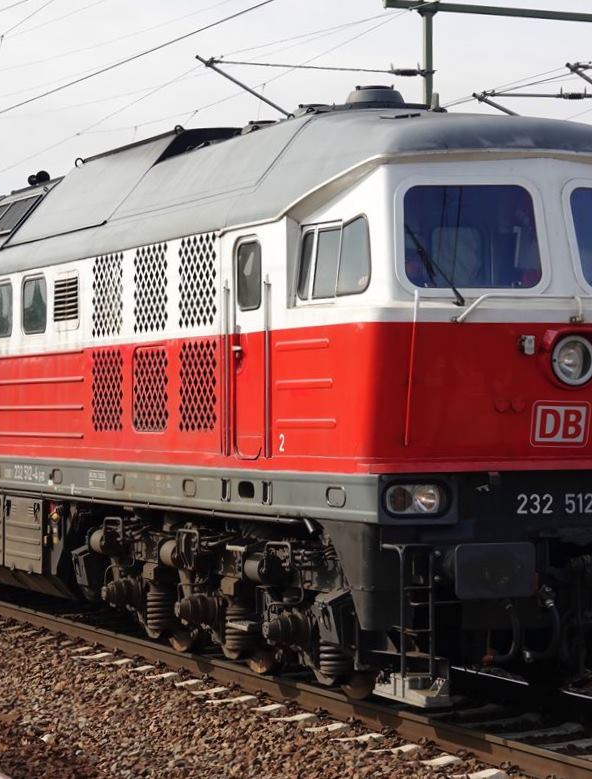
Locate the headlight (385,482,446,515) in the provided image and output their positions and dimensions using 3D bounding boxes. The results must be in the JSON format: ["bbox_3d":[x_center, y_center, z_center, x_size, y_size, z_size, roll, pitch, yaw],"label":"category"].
[{"bbox_3d":[0.744,0.697,14.046,0.450,0.225,0.120,0,-1,-23],"label":"headlight"}]

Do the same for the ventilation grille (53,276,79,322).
[{"bbox_3d":[-2.023,-0.789,19.551,0.050,0.387,0.700,0,-1,-23],"label":"ventilation grille"}]

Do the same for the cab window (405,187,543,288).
[{"bbox_3d":[1.134,-0.993,14.418,0.925,0.718,0.060,-1,-16,-14],"label":"cab window"}]

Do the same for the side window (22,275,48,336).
[{"bbox_3d":[-2.402,-0.781,20.444,0.060,0.557,0.800,0,-1,-23],"label":"side window"}]

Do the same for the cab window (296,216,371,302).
[{"bbox_3d":[0.270,-0.861,14.583,0.060,0.538,0.907,6,-4,-32],"label":"cab window"}]

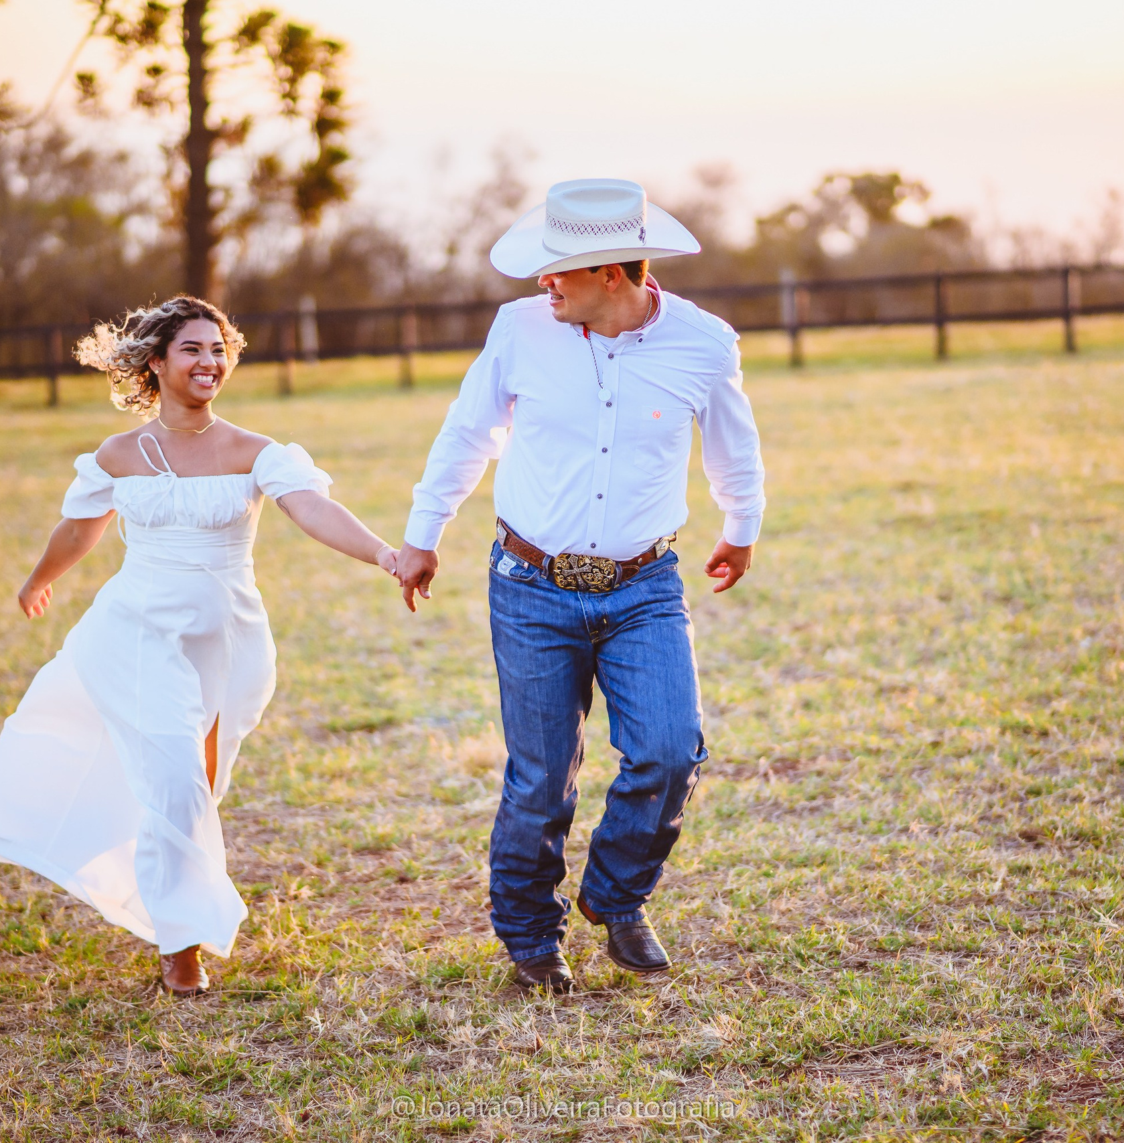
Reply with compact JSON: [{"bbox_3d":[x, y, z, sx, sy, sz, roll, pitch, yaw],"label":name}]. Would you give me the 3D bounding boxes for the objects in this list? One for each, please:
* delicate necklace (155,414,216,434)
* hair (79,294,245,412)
[{"bbox_3d":[-0.818,-0.326,8.830,0.135,0.055,0.125,-2,5,-12],"label":"delicate necklace"},{"bbox_3d":[-0.877,-0.473,8.850,0.320,0.265,0.270,-3,5,-25],"label":"hair"}]

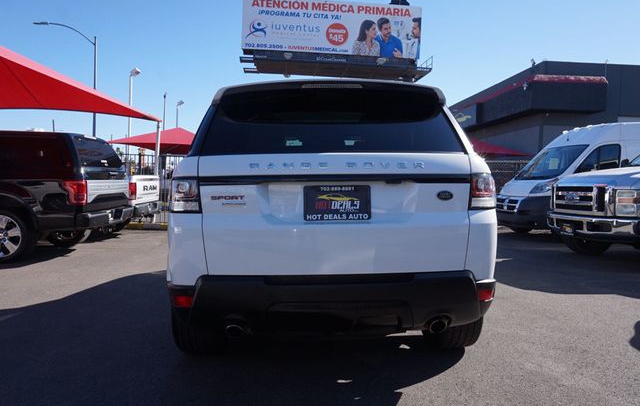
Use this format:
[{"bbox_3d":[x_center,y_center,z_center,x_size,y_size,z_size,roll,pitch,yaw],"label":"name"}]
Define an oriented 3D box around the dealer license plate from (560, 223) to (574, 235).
[{"bbox_3d":[3.512,0.366,6.050,0.015,0.155,0.305,2,2,-4],"label":"dealer license plate"}]

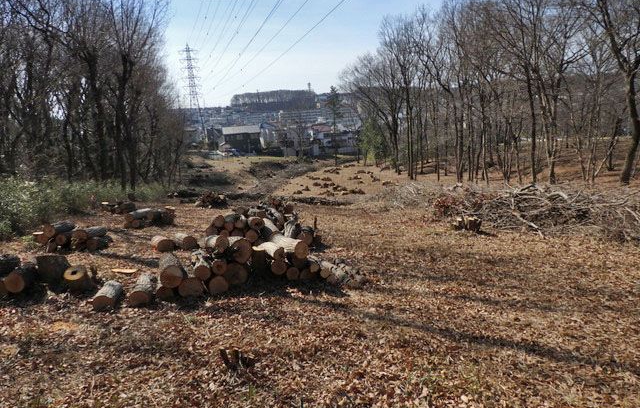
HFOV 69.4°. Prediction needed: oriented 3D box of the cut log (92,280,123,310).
[{"bbox_3d":[-2.956,1.299,6.498,0.260,0.225,0.894,-2,4,-16],"label":"cut log"}]

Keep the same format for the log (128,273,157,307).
[{"bbox_3d":[-2.598,1.266,6.810,0.270,0.235,1.155,-2,4,-16],"label":"log"}]

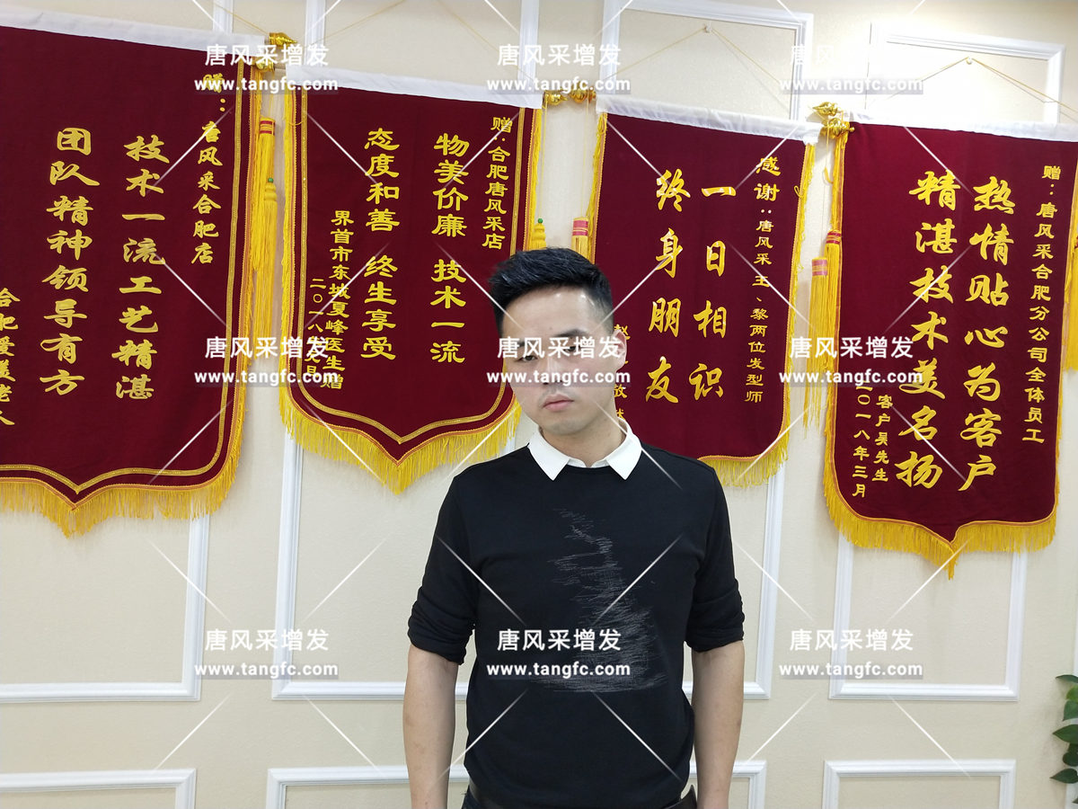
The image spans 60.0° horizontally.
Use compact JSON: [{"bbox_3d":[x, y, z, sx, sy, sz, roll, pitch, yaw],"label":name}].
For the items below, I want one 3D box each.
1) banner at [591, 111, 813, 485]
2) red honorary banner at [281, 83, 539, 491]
[{"bbox_3d":[0.355,-0.203,2.079,0.508,0.854,0.030,3,2,-9],"label":"banner"},{"bbox_3d":[-0.280,-0.234,1.974,0.532,0.850,0.030,3,2,-9],"label":"red honorary banner"}]

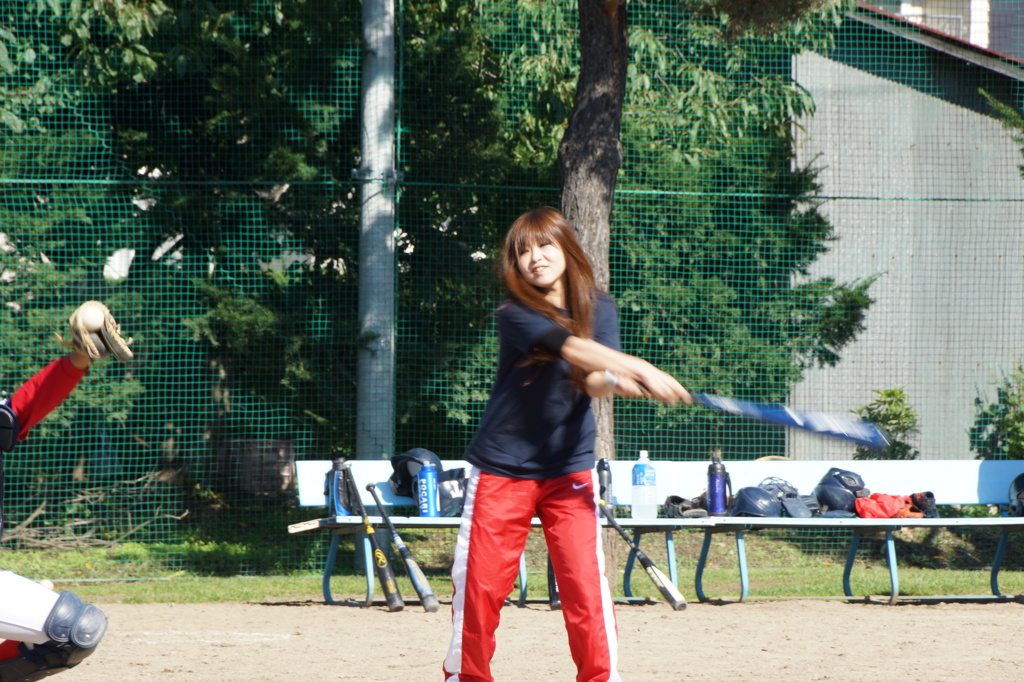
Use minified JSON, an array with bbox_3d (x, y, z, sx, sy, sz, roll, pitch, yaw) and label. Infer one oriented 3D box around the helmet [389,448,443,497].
[{"bbox_3d":[-0.432,0.602,38.150,0.260,0.215,0.210,6,-2,-41],"label":"helmet"}]

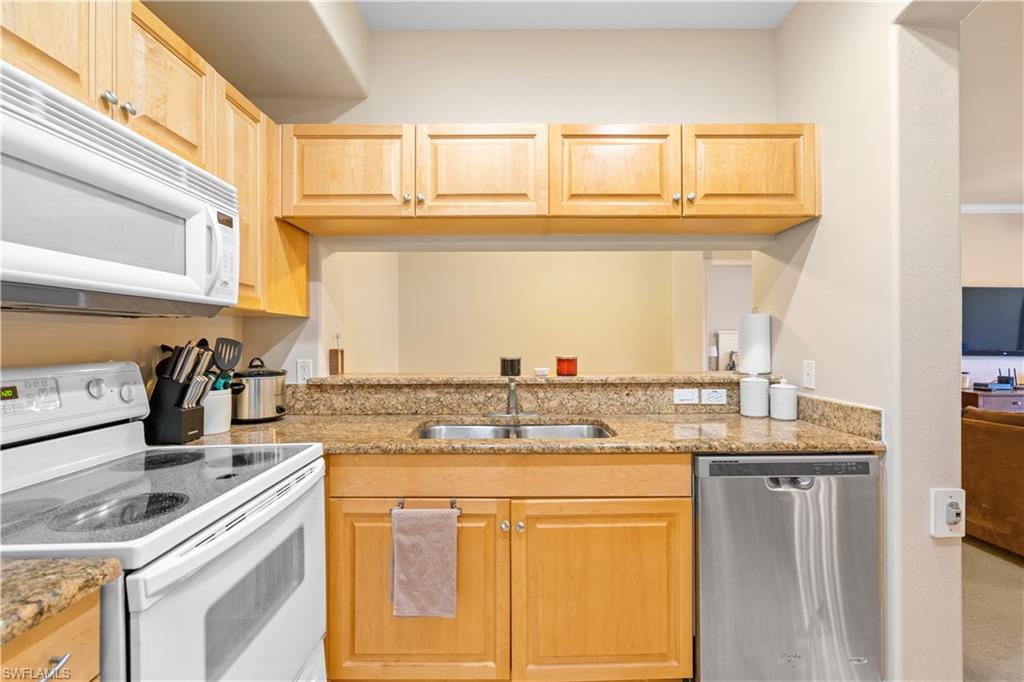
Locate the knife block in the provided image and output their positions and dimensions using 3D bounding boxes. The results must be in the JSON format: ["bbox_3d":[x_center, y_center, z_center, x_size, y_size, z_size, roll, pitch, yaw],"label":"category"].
[{"bbox_3d":[-1.183,0.234,1.596,0.130,0.230,0.110,0,0,0],"label":"knife block"}]

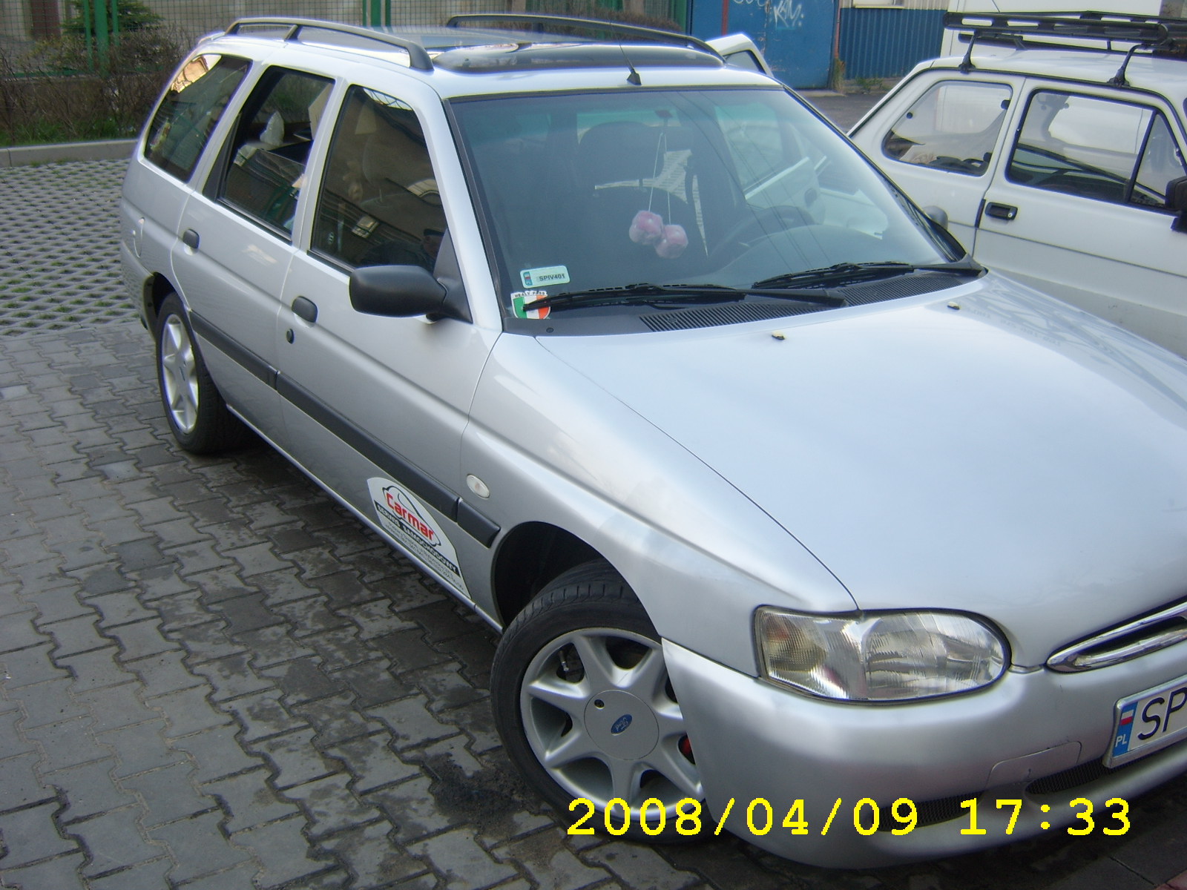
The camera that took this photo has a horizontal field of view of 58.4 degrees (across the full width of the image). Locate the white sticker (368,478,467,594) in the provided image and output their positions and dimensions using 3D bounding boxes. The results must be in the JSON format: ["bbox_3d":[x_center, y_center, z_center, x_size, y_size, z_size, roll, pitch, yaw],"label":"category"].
[{"bbox_3d":[-0.444,0.215,2.625,0.015,0.175,0.450,-19,29,-32],"label":"white sticker"}]

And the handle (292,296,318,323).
[{"bbox_3d":[-0.787,-0.369,2.900,0.038,0.056,0.125,-13,26,-35],"label":"handle"}]

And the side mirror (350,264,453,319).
[{"bbox_3d":[-0.425,-0.341,2.360,0.190,0.110,0.100,-13,26,-35],"label":"side mirror"}]

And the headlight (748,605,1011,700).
[{"bbox_3d":[0.483,0.355,1.790,0.400,0.130,0.180,-7,23,-22],"label":"headlight"}]

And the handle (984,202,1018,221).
[{"bbox_3d":[1.629,-0.933,4.250,0.033,0.054,0.150,-8,23,-24],"label":"handle"}]

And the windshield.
[{"bbox_3d":[0.271,-0.709,2.780,1.470,0.120,0.750,-13,62,-35],"label":"windshield"}]

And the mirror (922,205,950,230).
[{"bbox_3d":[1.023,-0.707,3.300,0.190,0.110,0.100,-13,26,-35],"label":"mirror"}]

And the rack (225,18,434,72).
[{"bbox_3d":[-0.900,-1.263,3.335,0.075,0.110,1.620,-13,26,-33],"label":"rack"}]

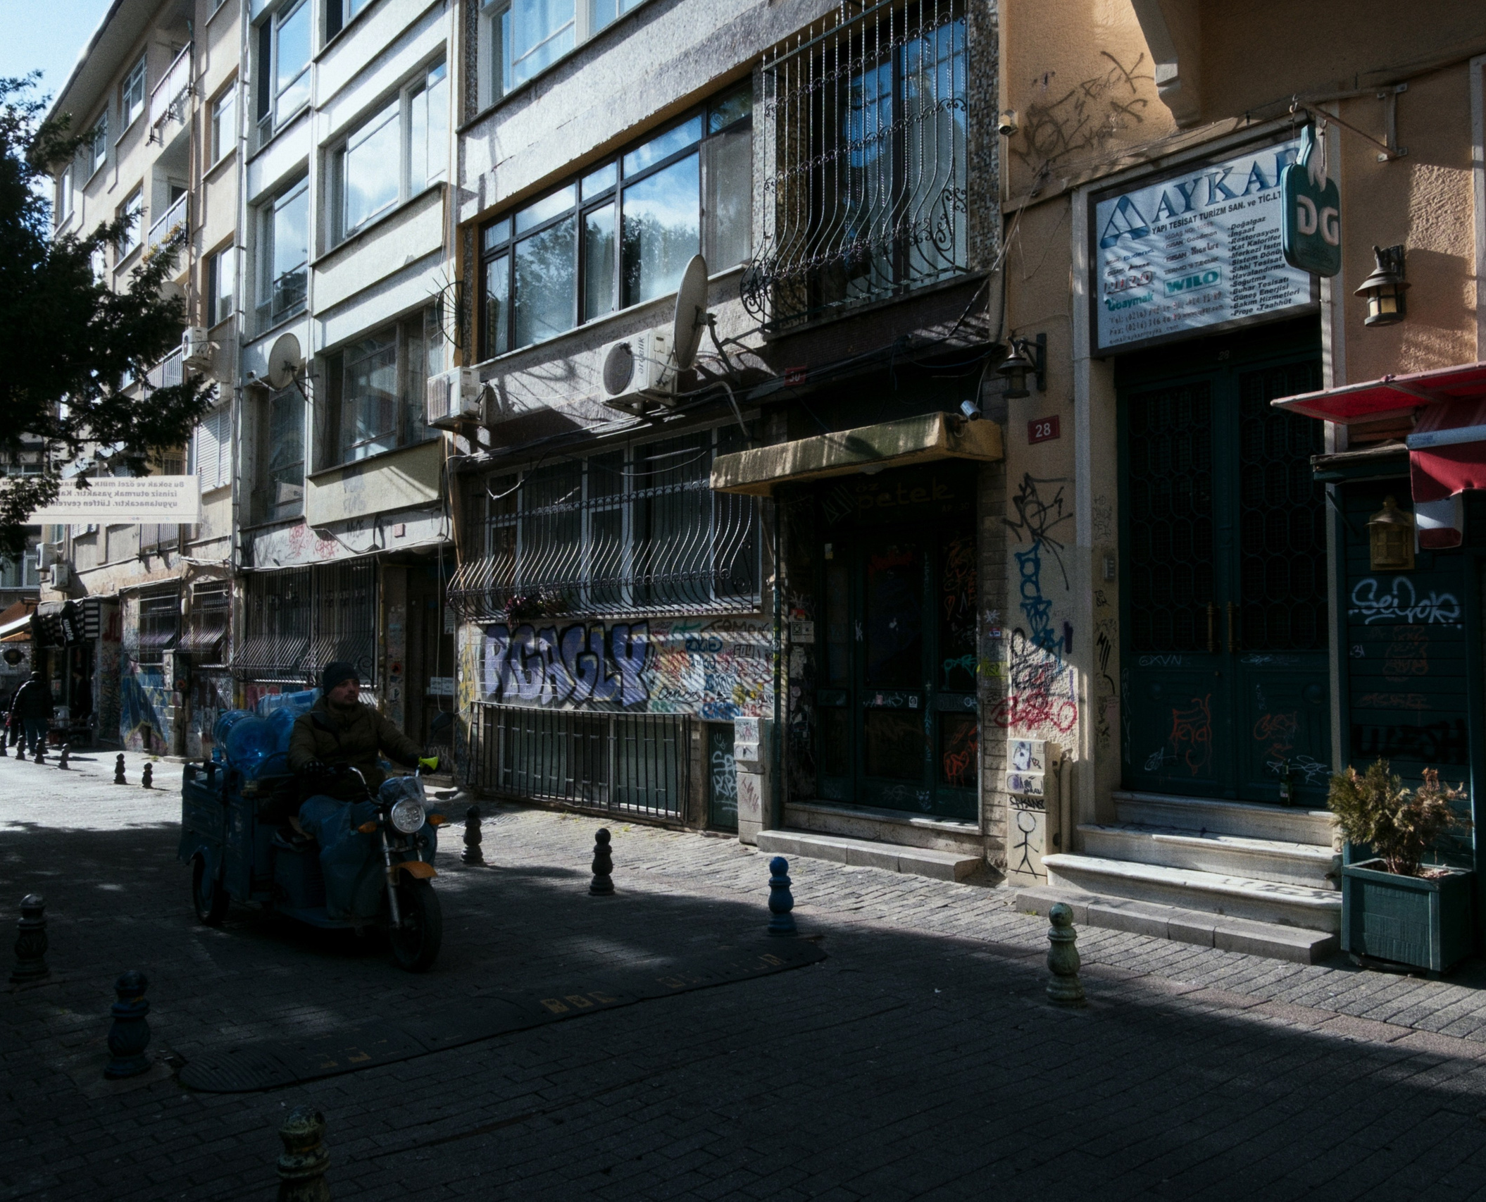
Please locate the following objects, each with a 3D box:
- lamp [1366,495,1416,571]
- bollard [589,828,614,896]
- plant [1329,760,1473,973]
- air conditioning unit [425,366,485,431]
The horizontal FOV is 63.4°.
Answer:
[{"bbox_3d":[3.563,-0.377,6.673,0.160,0.415,0.260,3,-4,-41],"label":"lamp"},{"bbox_3d":[-1.021,1.885,8.710,0.184,0.461,0.184,0,-3,-7],"label":"bollard"},{"bbox_3d":[3.588,1.415,6.564,0.580,1.080,0.680,3,-4,-41],"label":"plant"},{"bbox_3d":[-3.720,-2.602,15.504,0.290,0.610,0.878,3,-4,-41],"label":"air conditioning unit"}]

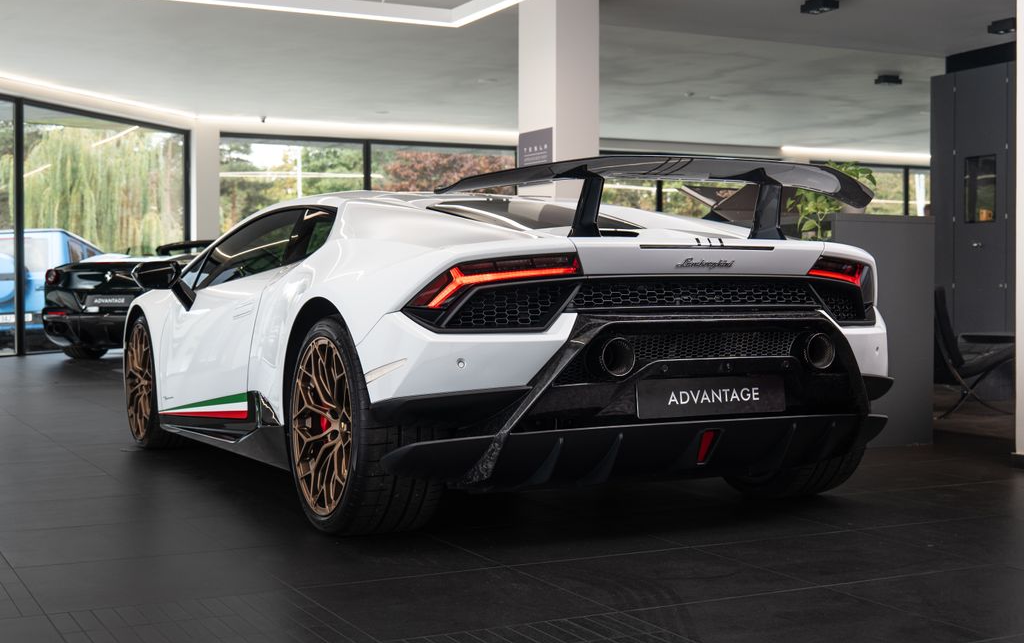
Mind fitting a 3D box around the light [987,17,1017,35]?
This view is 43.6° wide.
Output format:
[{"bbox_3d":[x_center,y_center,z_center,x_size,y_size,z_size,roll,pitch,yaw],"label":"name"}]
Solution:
[{"bbox_3d":[3.778,-2.255,9.800,0.140,0.095,0.220,0,1,-28],"label":"light"}]

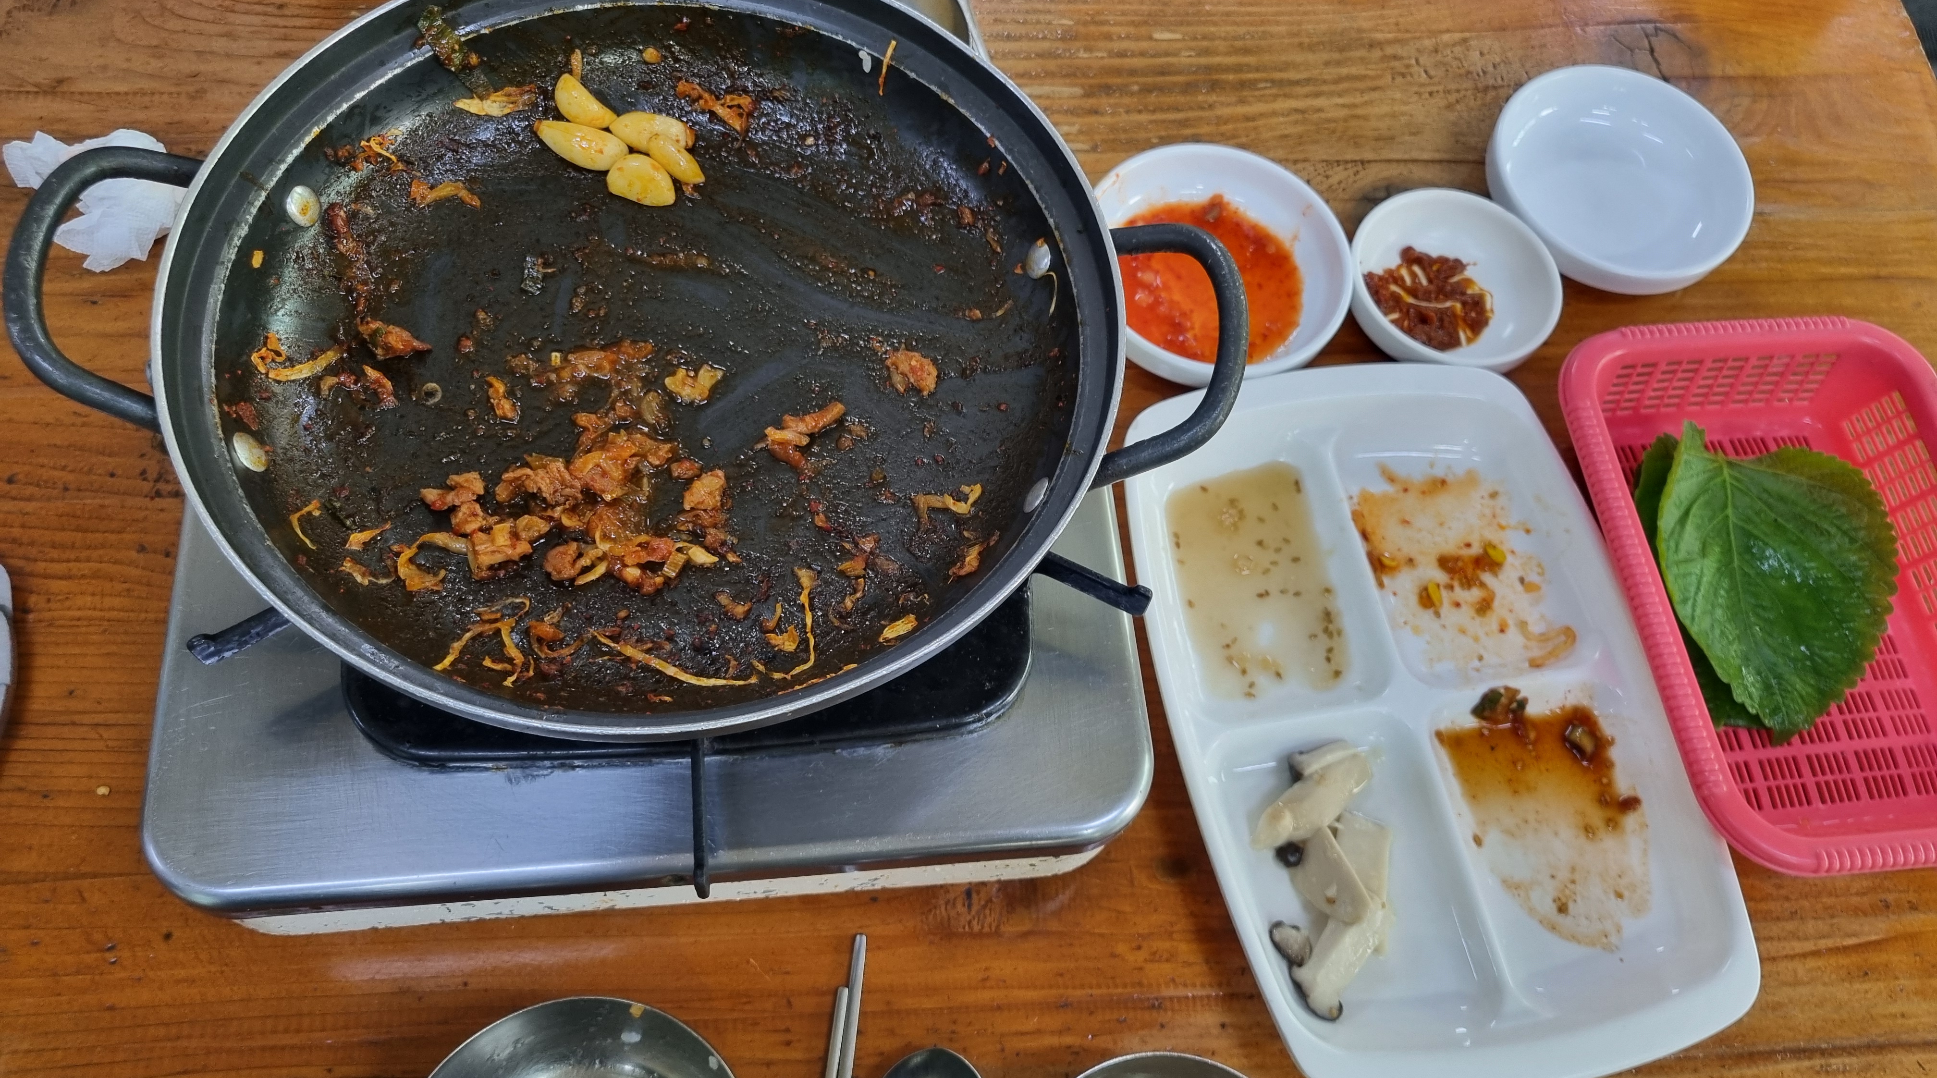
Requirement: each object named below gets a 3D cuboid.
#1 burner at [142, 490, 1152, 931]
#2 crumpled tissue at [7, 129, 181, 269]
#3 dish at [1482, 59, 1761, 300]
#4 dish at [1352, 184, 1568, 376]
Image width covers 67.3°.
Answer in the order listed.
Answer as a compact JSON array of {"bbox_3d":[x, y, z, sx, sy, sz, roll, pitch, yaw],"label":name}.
[{"bbox_3d":[-0.102,-0.029,0.505,0.289,0.098,0.305,-2,65,-9],"label":"burner"},{"bbox_3d":[-0.331,-0.133,0.567,0.100,0.025,0.070,-2,65,-9],"label":"crumpled tissue"},{"bbox_3d":[0.288,-0.157,0.655,0.118,0.032,0.118,3,64,-6],"label":"dish"},{"bbox_3d":[0.204,-0.104,0.621,0.088,0.028,0.088,3,64,-6],"label":"dish"}]

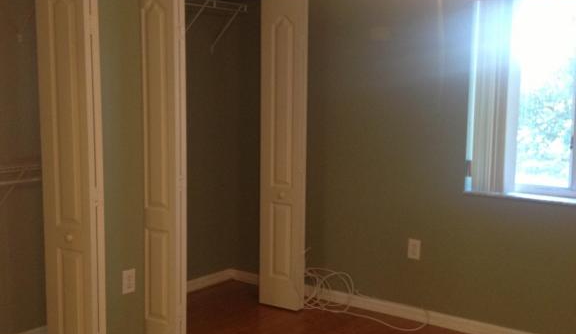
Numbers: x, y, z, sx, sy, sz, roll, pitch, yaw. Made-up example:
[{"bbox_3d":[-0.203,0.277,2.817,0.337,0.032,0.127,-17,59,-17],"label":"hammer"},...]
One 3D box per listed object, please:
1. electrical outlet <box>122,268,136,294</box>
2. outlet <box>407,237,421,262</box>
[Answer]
[{"bbox_3d":[-0.822,0.591,3.995,0.008,0.119,0.076,6,9,34],"label":"electrical outlet"},{"bbox_3d":[0.779,0.508,4.755,0.076,0.119,0.008,6,9,34],"label":"outlet"}]

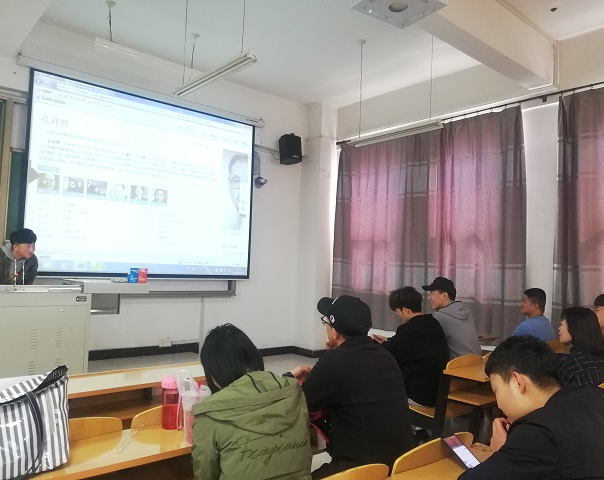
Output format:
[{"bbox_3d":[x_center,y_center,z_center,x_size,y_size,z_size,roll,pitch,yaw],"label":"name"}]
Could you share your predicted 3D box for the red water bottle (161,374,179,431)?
[{"bbox_3d":[-0.471,0.578,1.780,0.063,0.195,0.063,4,-4,-41],"label":"red water bottle"}]

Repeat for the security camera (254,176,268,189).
[{"bbox_3d":[-0.581,-0.815,7.078,0.160,0.160,0.180,4,-4,-41],"label":"security camera"}]

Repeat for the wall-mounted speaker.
[{"bbox_3d":[-0.170,-1.337,7.374,0.280,0.410,0.260,4,6,-31],"label":"wall-mounted speaker"}]

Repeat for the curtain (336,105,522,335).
[{"bbox_3d":[1.504,-0.064,6.750,0.160,2.895,3.040,4,-4,-41],"label":"curtain"}]

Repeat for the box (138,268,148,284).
[{"bbox_3d":[-1.245,0.283,3.920,0.080,0.120,0.100,4,-4,-41],"label":"box"}]

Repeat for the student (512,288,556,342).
[{"bbox_3d":[1.808,0.995,4.126,0.500,1.189,0.750,4,-4,-41],"label":"student"}]

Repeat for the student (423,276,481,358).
[{"bbox_3d":[1.000,0.909,3.704,0.500,1.267,0.750,4,-4,-41],"label":"student"}]

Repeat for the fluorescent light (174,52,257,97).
[{"bbox_3d":[-0.732,-1.312,3.994,0.120,0.070,1.180,4,-4,-41],"label":"fluorescent light"}]

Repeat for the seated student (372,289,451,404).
[{"bbox_3d":[0.638,0.908,3.311,0.500,1.206,0.750,4,-4,-41],"label":"seated student"}]

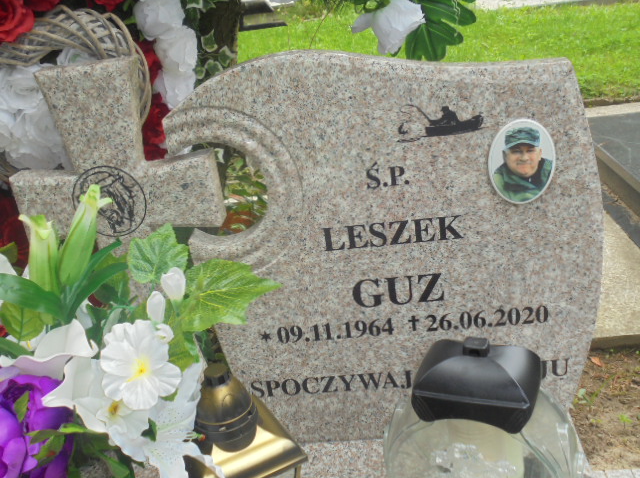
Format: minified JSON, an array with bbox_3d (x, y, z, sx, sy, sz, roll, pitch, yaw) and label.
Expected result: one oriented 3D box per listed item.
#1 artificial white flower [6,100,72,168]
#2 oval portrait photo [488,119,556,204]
[{"bbox_3d":[-0.482,-0.176,1.204,0.112,0.112,0.085,-5,21,6],"label":"artificial white flower"},{"bbox_3d":[0.288,-0.109,0.998,0.093,0.122,0.010,-5,15,6],"label":"oval portrait photo"}]

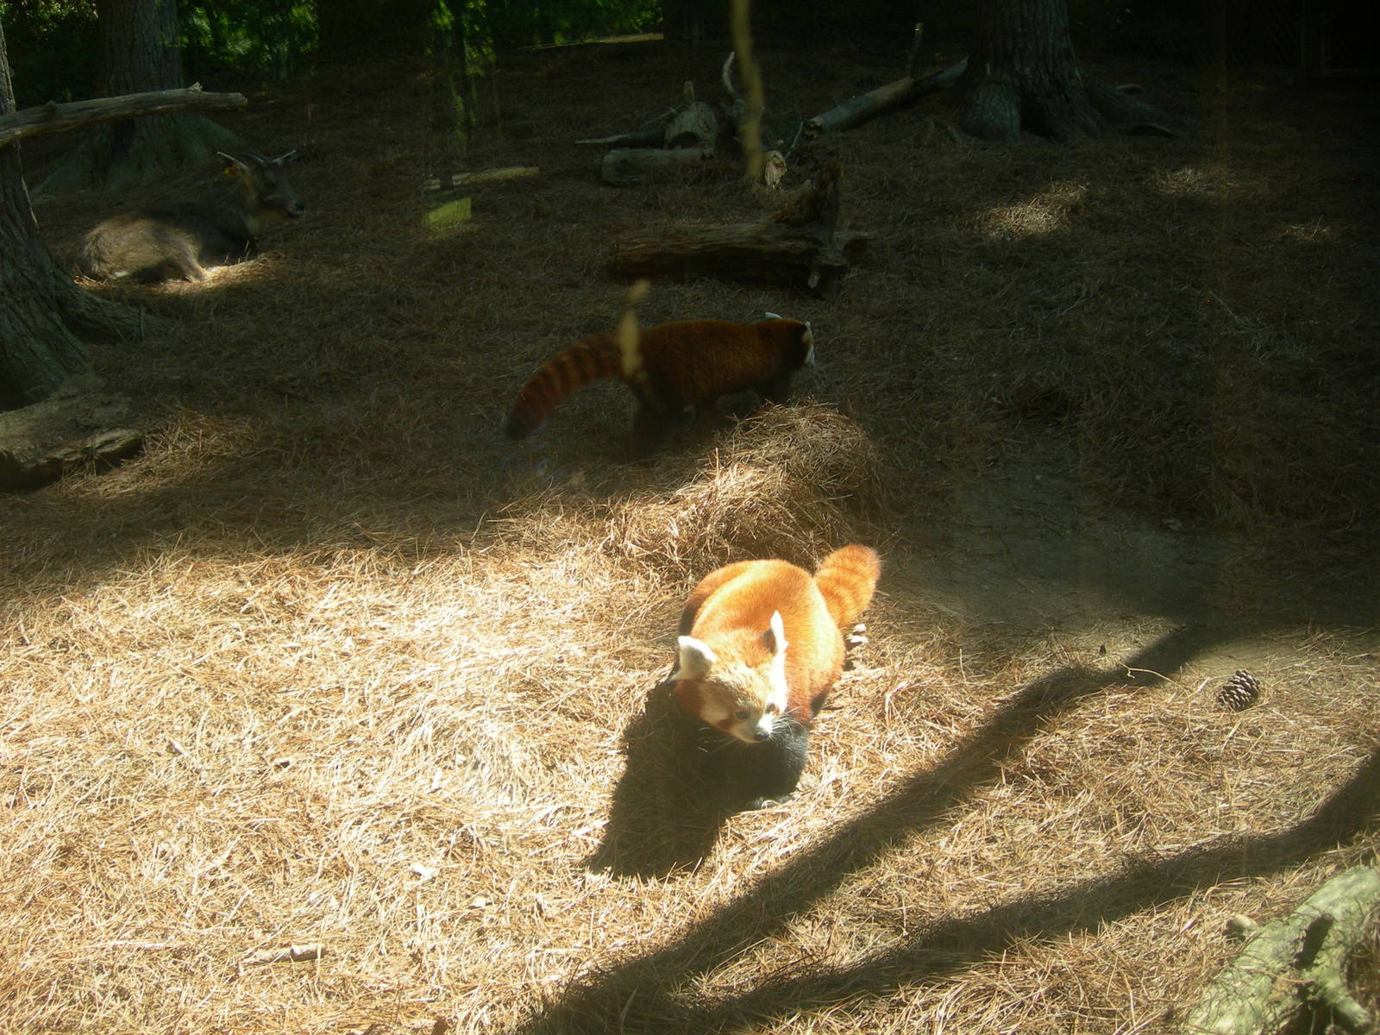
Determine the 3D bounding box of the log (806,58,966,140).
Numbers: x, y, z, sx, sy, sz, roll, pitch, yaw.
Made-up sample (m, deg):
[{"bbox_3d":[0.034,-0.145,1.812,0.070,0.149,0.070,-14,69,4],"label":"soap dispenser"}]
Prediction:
[{"bbox_3d":[1.460,-2.992,10.750,0.160,0.160,2.343,12,29,32],"label":"log"}]

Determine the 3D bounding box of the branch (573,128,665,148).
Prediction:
[{"bbox_3d":[-0.431,-2.345,9.400,0.580,0.110,0.140,-3,16,-11],"label":"branch"}]

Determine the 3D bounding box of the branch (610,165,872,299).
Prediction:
[{"bbox_3d":[0.194,-1.161,6.120,1.020,0.500,0.450,-1,16,-5],"label":"branch"}]

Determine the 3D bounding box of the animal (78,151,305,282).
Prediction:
[{"bbox_3d":[-2.102,-1.259,6.400,0.930,0.530,0.380,-4,14,-16],"label":"animal"}]

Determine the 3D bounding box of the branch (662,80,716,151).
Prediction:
[{"bbox_3d":[0.003,-2.419,9.150,0.340,0.420,0.380,0,13,0],"label":"branch"}]

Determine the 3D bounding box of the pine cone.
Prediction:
[{"bbox_3d":[1.030,0.325,2.841,0.075,0.066,0.070,-5,14,-22],"label":"pine cone"}]

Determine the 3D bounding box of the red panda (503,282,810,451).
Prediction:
[{"bbox_3d":[-0.078,-0.392,4.278,0.880,0.350,0.240,-4,16,-15],"label":"red panda"}]

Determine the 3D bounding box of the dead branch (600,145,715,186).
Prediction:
[{"bbox_3d":[-0.176,-1.952,8.400,0.640,0.220,0.240,-3,16,-11],"label":"dead branch"}]

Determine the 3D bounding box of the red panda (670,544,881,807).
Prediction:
[{"bbox_3d":[0.155,0.222,2.877,0.330,0.330,0.840,3,16,11],"label":"red panda"}]

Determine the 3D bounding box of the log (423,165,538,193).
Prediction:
[{"bbox_3d":[-1.126,-1.824,8.198,0.686,0.080,0.100,-10,21,-29],"label":"log"}]

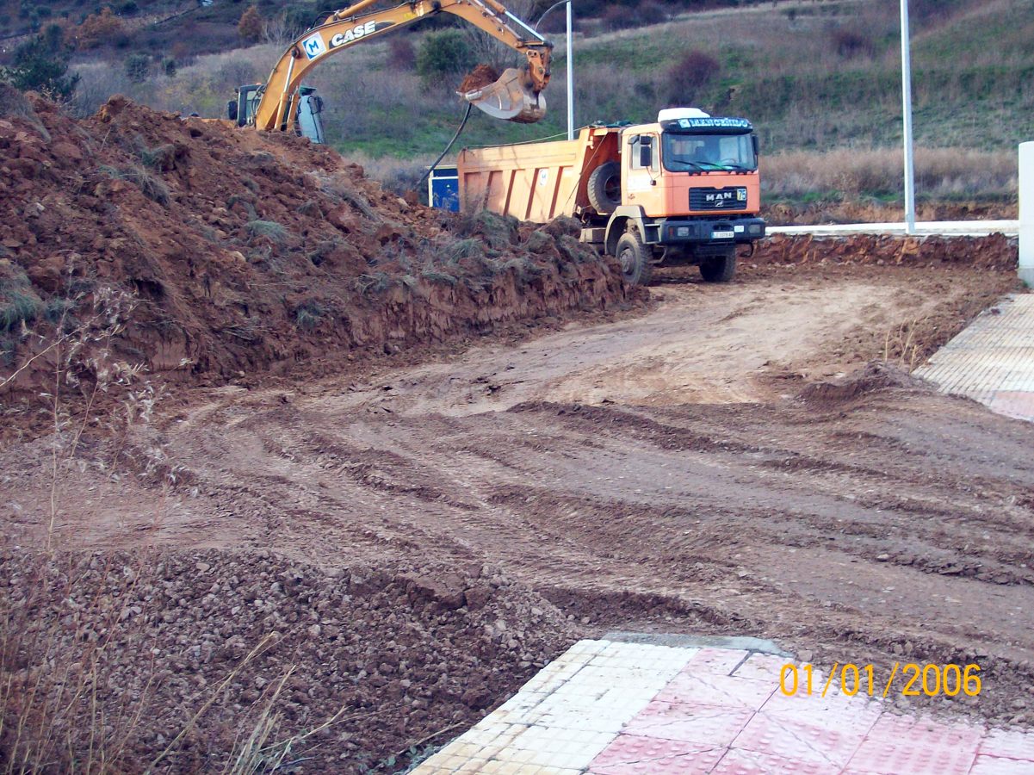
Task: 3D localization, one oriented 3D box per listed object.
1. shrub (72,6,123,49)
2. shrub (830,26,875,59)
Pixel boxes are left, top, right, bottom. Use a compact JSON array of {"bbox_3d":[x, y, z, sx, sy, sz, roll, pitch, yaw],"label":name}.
[{"bbox_3d":[-41.286,-35.382,165.000,5.000,4.160,4.650,-3,7,-13],"label":"shrub"},{"bbox_3d":[21.686,-22.269,108.000,2.830,2.070,2.640,0,7,11],"label":"shrub"}]

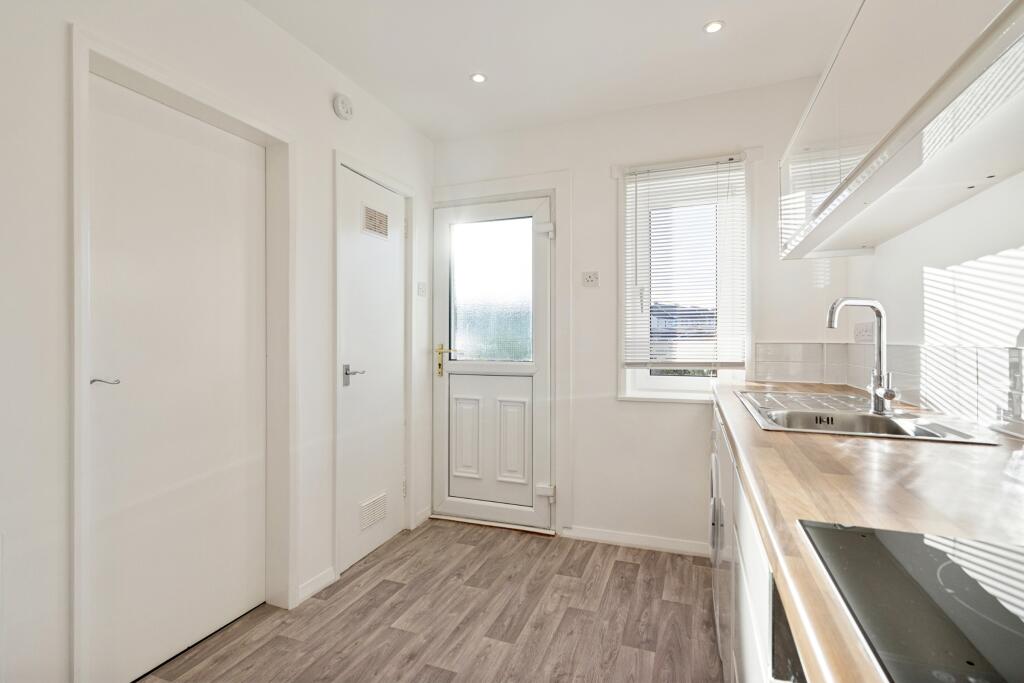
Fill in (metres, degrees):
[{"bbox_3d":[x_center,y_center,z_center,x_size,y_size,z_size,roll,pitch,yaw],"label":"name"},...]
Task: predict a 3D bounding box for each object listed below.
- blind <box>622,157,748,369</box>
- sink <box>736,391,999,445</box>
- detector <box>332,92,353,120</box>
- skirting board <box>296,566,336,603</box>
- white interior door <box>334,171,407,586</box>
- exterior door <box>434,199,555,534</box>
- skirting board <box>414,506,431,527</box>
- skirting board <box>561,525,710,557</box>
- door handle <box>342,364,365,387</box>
[{"bbox_3d":[0.900,-0.404,2.406,0.599,1.090,0.040,0,0,19],"label":"blind"},{"bbox_3d":[0.944,0.288,1.380,0.425,0.165,0.857,0,0,22],"label":"sink"},{"bbox_3d":[-0.819,-1.139,2.206,0.038,0.112,0.112,0,0,23],"label":"detector"},{"bbox_3d":[-0.894,1.104,2.074,0.015,0.075,0.227,0,0,23],"label":"skirting board"},{"bbox_3d":[-0.761,0.135,2.482,0.040,1.998,0.583,0,0,19],"label":"white interior door"},{"bbox_3d":[-0.129,0.129,2.845,0.782,1.970,0.066,0,0,19],"label":"exterior door"},{"bbox_3d":[-0.570,1.101,2.849,0.015,0.075,0.181,0,0,23],"label":"skirting board"},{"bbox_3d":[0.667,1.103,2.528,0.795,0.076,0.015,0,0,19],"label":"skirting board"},{"bbox_3d":[-0.783,0.166,2.276,0.056,0.103,0.118,0,0,19],"label":"door handle"}]

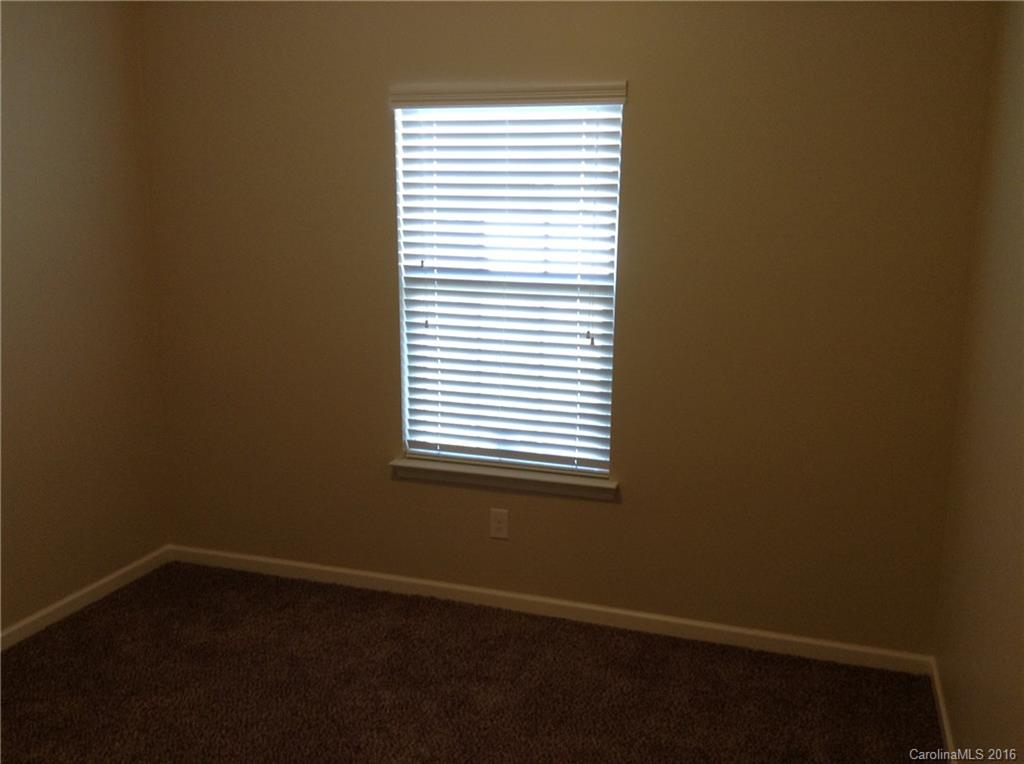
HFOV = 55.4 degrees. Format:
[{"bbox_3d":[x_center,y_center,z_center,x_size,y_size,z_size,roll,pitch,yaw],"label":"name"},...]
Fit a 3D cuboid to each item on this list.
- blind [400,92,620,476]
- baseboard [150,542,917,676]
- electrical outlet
[{"bbox_3d":[-0.026,-0.315,3.521,0.865,1.456,0.100,4,12,18],"label":"blind"},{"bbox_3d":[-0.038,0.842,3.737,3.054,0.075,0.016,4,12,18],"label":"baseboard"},{"bbox_3d":[-0.049,0.538,3.686,0.071,0.115,0.008,4,12,18],"label":"electrical outlet"}]

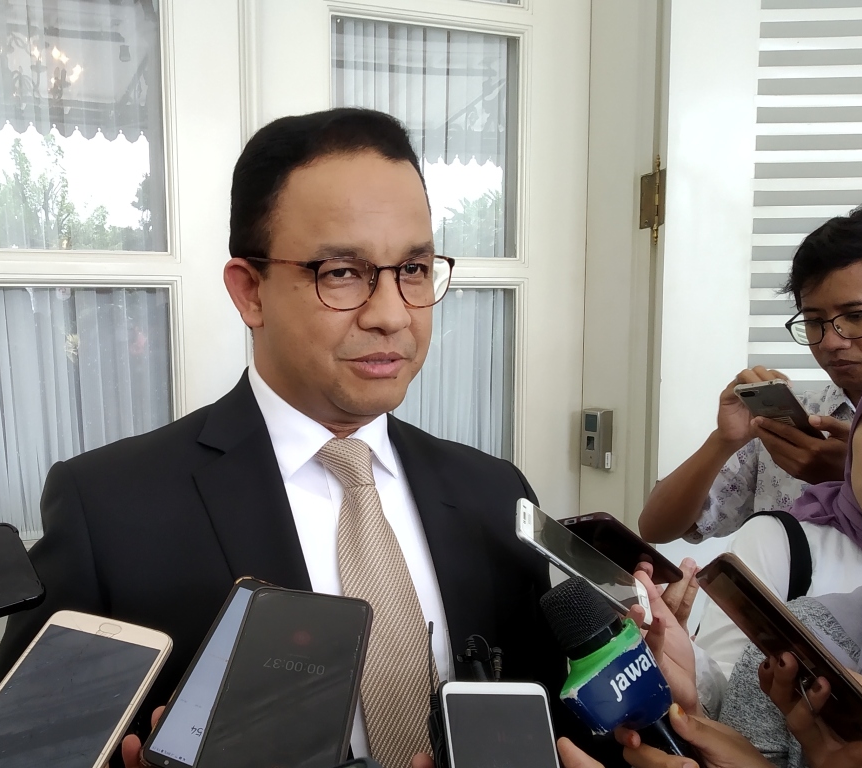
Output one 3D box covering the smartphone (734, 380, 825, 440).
[{"bbox_3d":[0.489,0.045,1.072,0.075,0.010,0.153,-11,-44,45],"label":"smartphone"}]

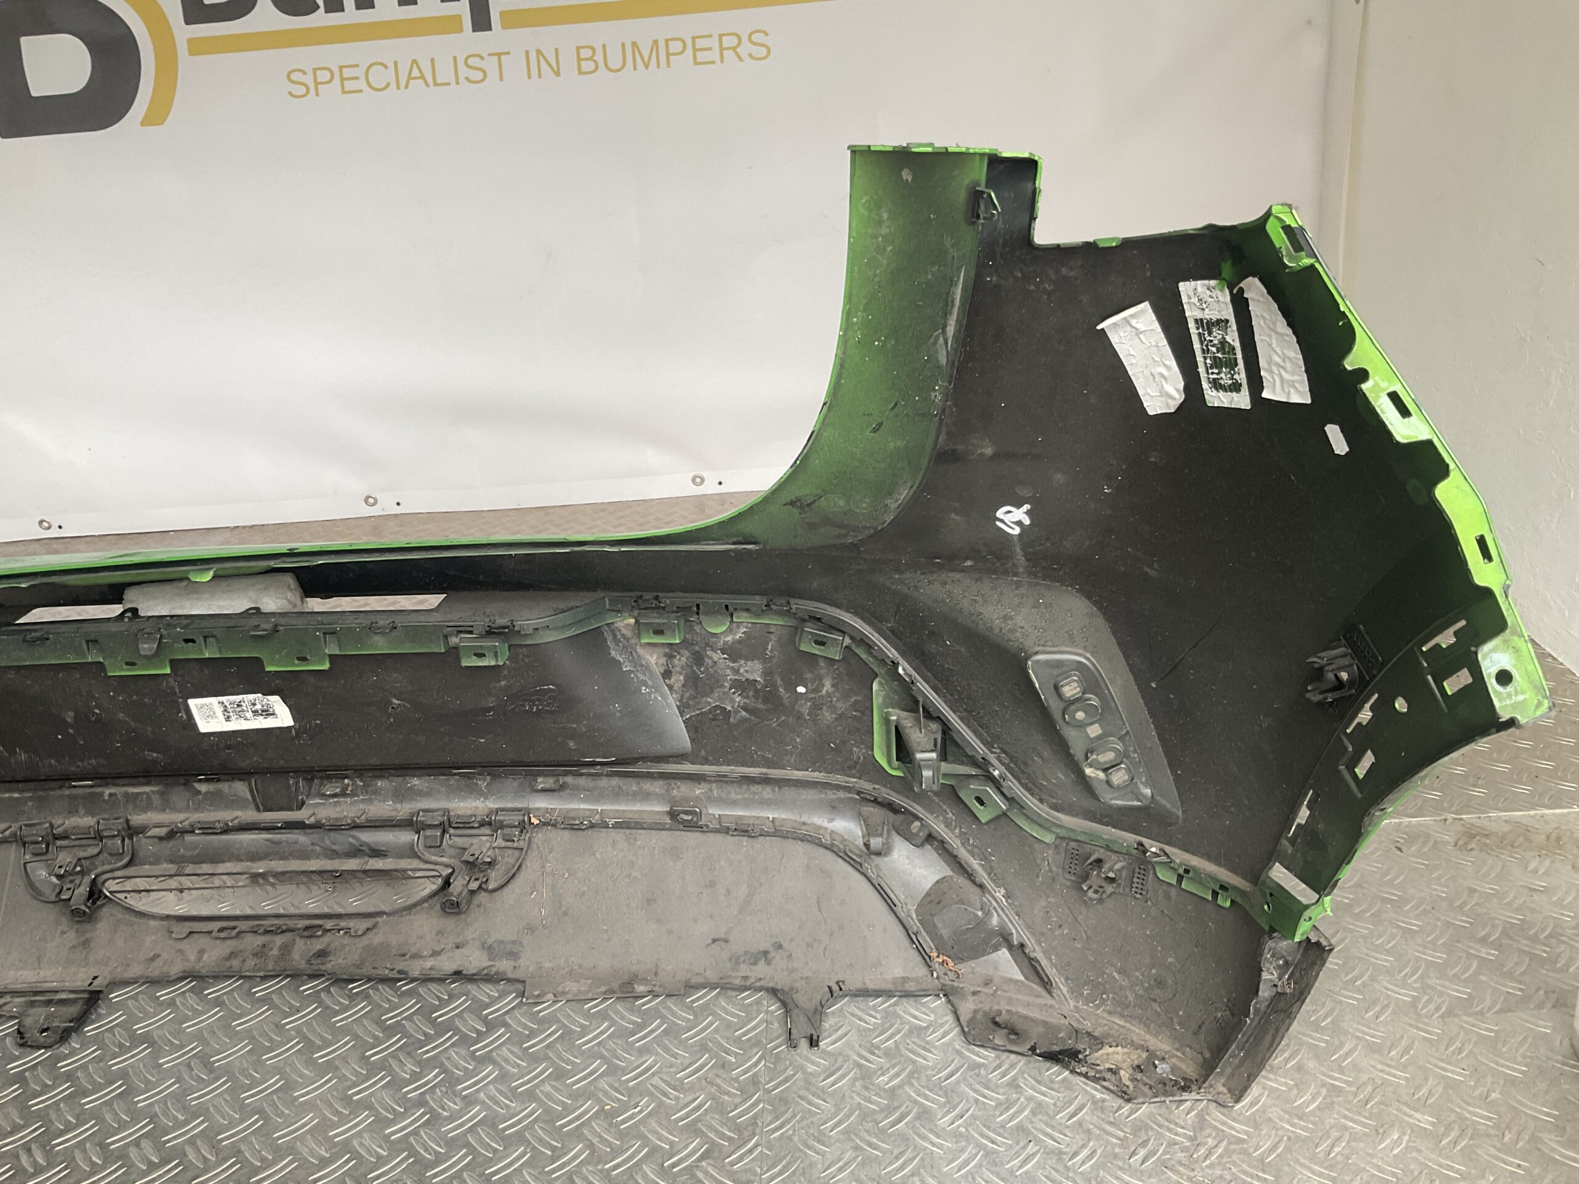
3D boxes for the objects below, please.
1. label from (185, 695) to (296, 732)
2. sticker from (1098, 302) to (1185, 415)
[{"bbox_3d":[-0.446,0.099,1.078,0.082,0.032,0.001,-5,27,7],"label":"label"},{"bbox_3d":[0.232,-0.147,0.858,0.037,0.074,0.003,-20,18,37],"label":"sticker"}]

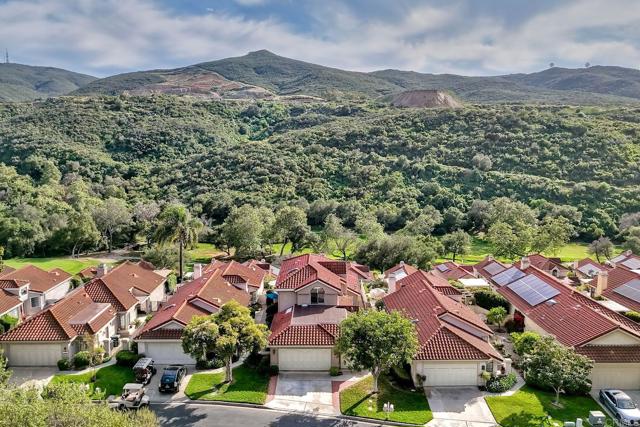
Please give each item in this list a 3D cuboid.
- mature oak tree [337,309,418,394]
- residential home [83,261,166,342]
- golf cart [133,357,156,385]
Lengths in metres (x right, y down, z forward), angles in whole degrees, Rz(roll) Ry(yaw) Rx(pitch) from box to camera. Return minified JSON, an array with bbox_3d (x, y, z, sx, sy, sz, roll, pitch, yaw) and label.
[{"bbox_3d":[5.050,12.115,39.968,6.900,7.000,6.700,0,10,0],"label":"mature oak tree"},{"bbox_3d":[-25.550,9.997,56.622,8.900,5.900,13.500,0,9,0],"label":"residential home"},{"bbox_3d":[-16.500,14.852,43.891,1.200,1.850,2.600,0,9,0],"label":"golf cart"}]

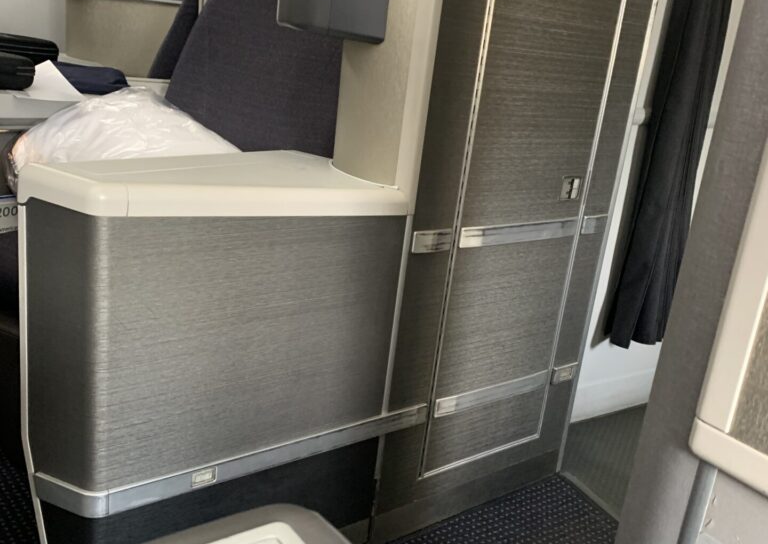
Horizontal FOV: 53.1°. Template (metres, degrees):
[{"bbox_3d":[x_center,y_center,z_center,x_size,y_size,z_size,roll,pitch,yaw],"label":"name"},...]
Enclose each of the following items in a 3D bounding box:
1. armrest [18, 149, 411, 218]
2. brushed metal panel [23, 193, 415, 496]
[{"bbox_3d":[-0.257,-0.133,1.106,0.554,0.064,0.290,-7,22,-38],"label":"armrest"},{"bbox_3d":[-0.213,0.079,1.103,0.523,0.366,0.095,-7,22,-38],"label":"brushed metal panel"}]

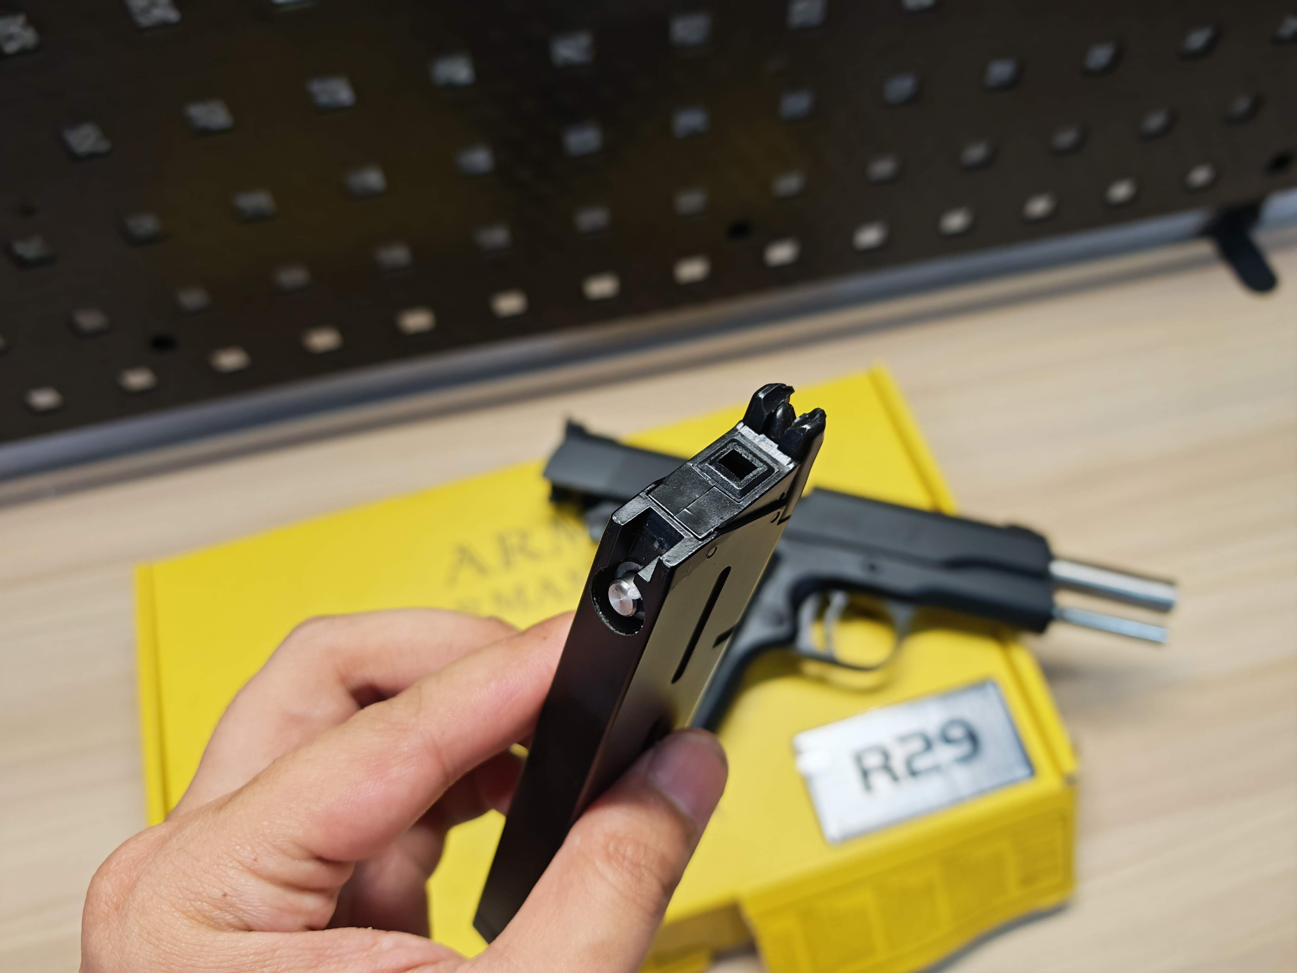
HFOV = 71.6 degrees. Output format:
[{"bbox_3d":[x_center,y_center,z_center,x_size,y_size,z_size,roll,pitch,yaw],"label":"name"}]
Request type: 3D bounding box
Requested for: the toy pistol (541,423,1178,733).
[{"bbox_3d":[0.060,0.056,0.306,0.228,0.035,0.133,13,64,8],"label":"toy pistol"}]

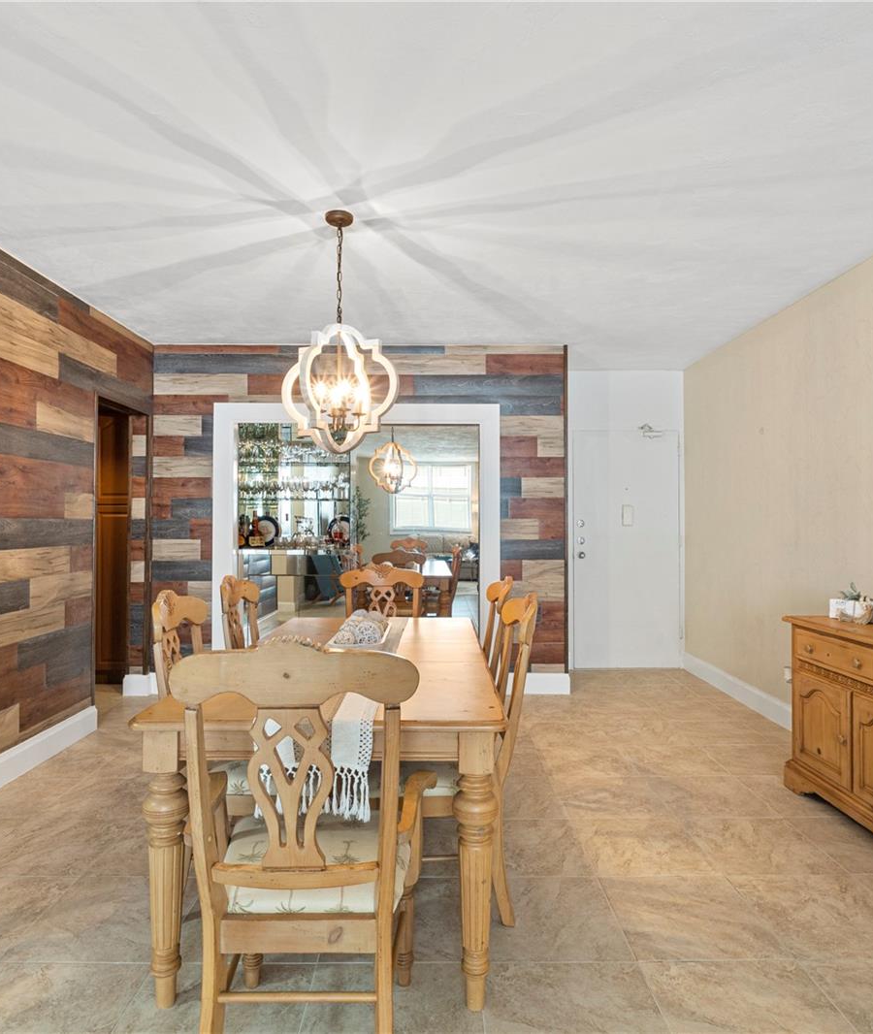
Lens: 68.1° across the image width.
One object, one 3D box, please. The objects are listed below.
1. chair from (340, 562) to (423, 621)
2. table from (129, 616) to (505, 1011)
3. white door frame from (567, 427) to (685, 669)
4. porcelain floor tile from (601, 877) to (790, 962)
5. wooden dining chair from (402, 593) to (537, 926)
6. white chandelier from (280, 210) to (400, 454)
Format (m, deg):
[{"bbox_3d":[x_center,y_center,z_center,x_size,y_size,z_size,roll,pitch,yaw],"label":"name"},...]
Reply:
[{"bbox_3d":[-0.307,0.779,3.469,0.530,1.040,0.580,0,-1,0],"label":"chair"},{"bbox_3d":[-0.298,0.908,2.533,0.955,0.760,1.800,0,-1,0],"label":"table"},{"bbox_3d":[1.645,0.269,5.622,1.010,2.100,0.100,0,-1,0],"label":"white door frame"},{"bbox_3d":[0.805,1.284,2.087,0.455,0.010,0.452,0,-1,0],"label":"porcelain floor tile"},{"bbox_3d":[0.049,0.769,2.232,0.590,1.030,0.490,0,-1,0],"label":"wooden dining chair"},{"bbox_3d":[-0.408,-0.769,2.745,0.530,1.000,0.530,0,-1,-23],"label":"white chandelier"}]

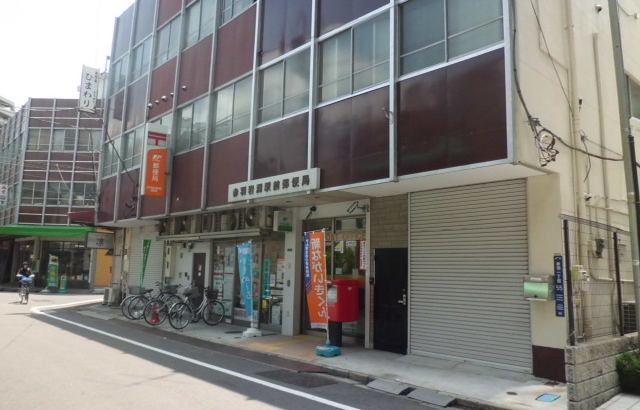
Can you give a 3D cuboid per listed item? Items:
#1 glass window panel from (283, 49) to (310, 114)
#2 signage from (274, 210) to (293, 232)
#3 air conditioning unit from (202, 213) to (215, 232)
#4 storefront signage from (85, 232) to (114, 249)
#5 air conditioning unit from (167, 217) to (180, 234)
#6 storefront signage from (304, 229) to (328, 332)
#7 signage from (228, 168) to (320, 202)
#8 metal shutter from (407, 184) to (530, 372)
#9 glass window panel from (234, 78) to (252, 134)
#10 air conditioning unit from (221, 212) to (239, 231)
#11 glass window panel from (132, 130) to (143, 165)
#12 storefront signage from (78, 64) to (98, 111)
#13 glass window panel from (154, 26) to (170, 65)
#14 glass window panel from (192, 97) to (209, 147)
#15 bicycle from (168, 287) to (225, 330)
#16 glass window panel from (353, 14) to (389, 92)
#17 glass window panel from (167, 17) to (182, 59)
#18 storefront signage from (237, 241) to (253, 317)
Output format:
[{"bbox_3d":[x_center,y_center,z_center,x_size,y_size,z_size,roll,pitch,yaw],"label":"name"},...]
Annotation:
[{"bbox_3d":[-0.511,-2.723,10.754,0.060,1.260,0.940,9,-11,-43],"label":"glass window panel"},{"bbox_3d":[-0.881,0.411,11.519,0.430,0.480,0.170,9,-11,-43],"label":"signage"},{"bbox_3d":[-3.090,0.542,13.919,0.280,0.560,0.720,9,-11,-42],"label":"air conditioning unit"},{"bbox_3d":[-8.523,1.401,18.706,1.030,0.620,0.170,9,-11,-43],"label":"storefront signage"},{"bbox_3d":[-4.772,0.699,15.706,0.280,0.580,0.800,9,-11,-42],"label":"air conditioning unit"},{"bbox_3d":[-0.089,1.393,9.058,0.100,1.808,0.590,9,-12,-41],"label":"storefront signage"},{"bbox_3d":[-1.037,-0.361,10.095,0.135,0.404,2.974,10,-12,-43],"label":"signage"},{"bbox_3d":[2.501,1.171,8.341,0.100,3.025,2.267,9,-11,-42],"label":"metal shutter"},{"bbox_3d":[-1.927,-2.547,12.233,0.060,1.430,0.960,9,-11,-42],"label":"glass window panel"},{"bbox_3d":[-2.309,0.533,12.941,0.300,0.560,0.800,9,-11,-43],"label":"air conditioning unit"},{"bbox_3d":[-6.348,-2.004,16.801,0.060,1.260,0.920,9,-11,-43],"label":"glass window panel"},{"bbox_3d":[-9.055,-4.503,18.894,0.600,1.800,0.160,9,-11,-43],"label":"storefront signage"},{"bbox_3d":[-5.077,-5.156,15.569,0.080,1.316,0.840,10,-12,-43],"label":"glass window panel"},{"bbox_3d":[-3.386,-2.376,13.776,0.060,1.430,0.960,9,-11,-42],"label":"glass window panel"},{"bbox_3d":[-3.160,2.659,12.496,0.560,1.040,1.760,-3,-10,33],"label":"bicycle"},{"bbox_3d":[0.921,-2.778,8.748,0.080,1.341,0.895,10,-12,-43],"label":"glass window panel"},{"bbox_3d":[-4.736,-5.524,15.788,0.060,1.393,0.960,9,-11,-42],"label":"glass window panel"},{"bbox_3d":[-1.919,1.927,12.185,0.100,1.860,0.560,9,-11,-42],"label":"storefront signage"}]

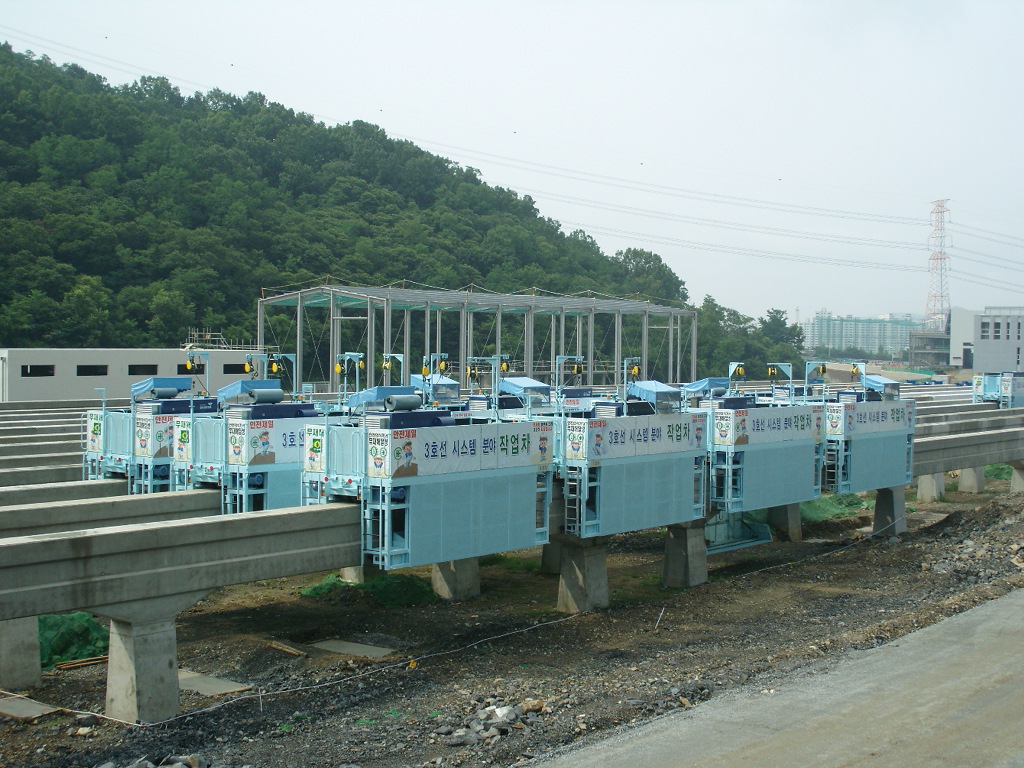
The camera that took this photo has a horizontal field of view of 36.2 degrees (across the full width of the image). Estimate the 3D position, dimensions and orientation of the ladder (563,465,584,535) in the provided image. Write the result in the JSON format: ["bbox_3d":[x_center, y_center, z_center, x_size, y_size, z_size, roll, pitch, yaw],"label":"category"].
[{"bbox_3d":[1.775,3.436,45.835,0.500,2.040,0.120,3,2,37],"label":"ladder"}]

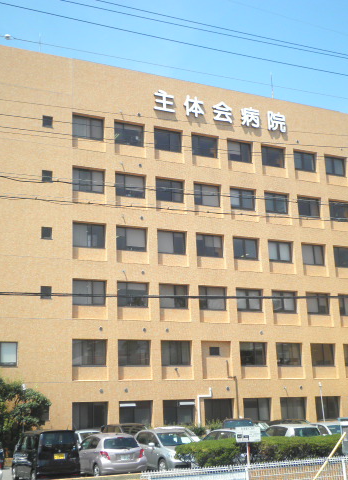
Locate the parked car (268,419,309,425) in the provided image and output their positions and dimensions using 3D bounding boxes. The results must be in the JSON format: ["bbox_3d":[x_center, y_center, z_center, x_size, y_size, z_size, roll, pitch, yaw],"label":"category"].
[{"bbox_3d":[6.711,11.144,38.289,1.720,1.580,4.200,5,-15,-26],"label":"parked car"}]

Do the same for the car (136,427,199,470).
[{"bbox_3d":[-0.148,8.160,25.941,1.530,1.580,3.650,5,-15,-26],"label":"car"}]

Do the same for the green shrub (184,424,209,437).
[{"bbox_3d":[1.301,11.366,38.500,1.400,1.350,1.300,5,-15,-26],"label":"green shrub"}]

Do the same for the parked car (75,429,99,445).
[{"bbox_3d":[-4.528,10.672,34.382,1.690,1.530,4.000,5,-15,-26],"label":"parked car"}]

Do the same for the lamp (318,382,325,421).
[{"bbox_3d":[9.465,10.916,42.000,0.250,3.750,0.250,5,-15,-26],"label":"lamp"}]

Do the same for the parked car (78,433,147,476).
[{"bbox_3d":[-2.584,8.196,25.658,1.695,1.500,3.885,5,-15,-26],"label":"parked car"}]

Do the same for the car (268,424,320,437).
[{"bbox_3d":[4.680,8.739,28.761,1.600,1.500,3.650,5,-15,-26],"label":"car"}]

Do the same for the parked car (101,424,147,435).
[{"bbox_3d":[-2.452,10.745,35.598,1.720,1.670,4.300,5,-15,-26],"label":"parked car"}]

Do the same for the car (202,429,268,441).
[{"bbox_3d":[2.253,8.610,27.839,1.700,1.450,4.150,5,-15,-26],"label":"car"}]

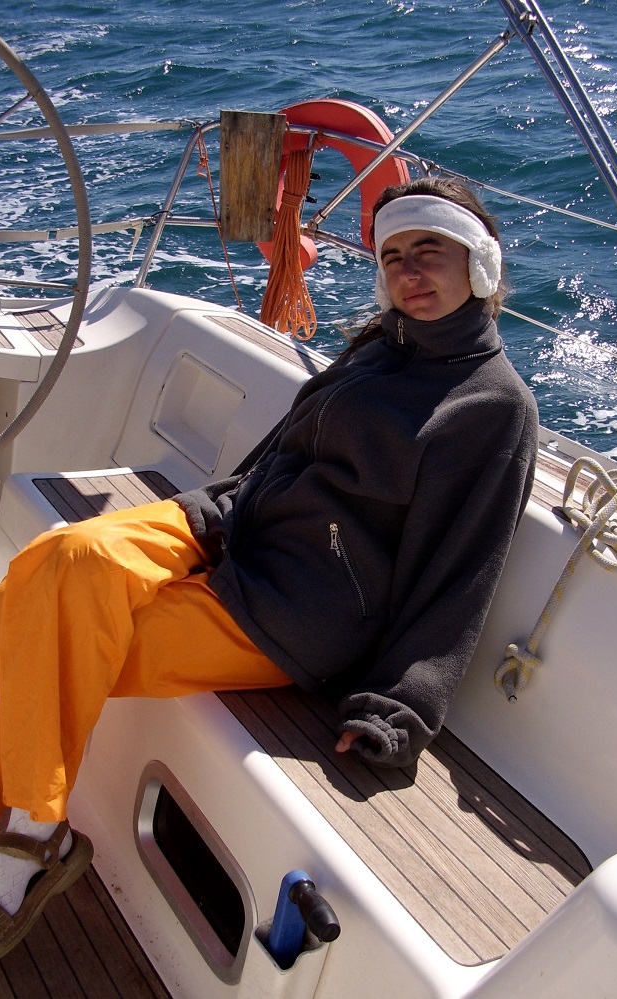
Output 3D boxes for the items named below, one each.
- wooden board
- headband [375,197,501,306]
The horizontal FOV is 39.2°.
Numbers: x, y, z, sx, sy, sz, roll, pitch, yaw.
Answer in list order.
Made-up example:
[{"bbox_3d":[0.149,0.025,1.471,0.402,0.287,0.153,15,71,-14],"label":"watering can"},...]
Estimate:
[{"bbox_3d":[-0.183,-1.034,2.780,0.205,0.420,0.035,1,30,-4],"label":"wooden board"},{"bbox_3d":[0.215,-0.414,1.440,0.180,0.135,0.190,-9,7,32],"label":"headband"}]

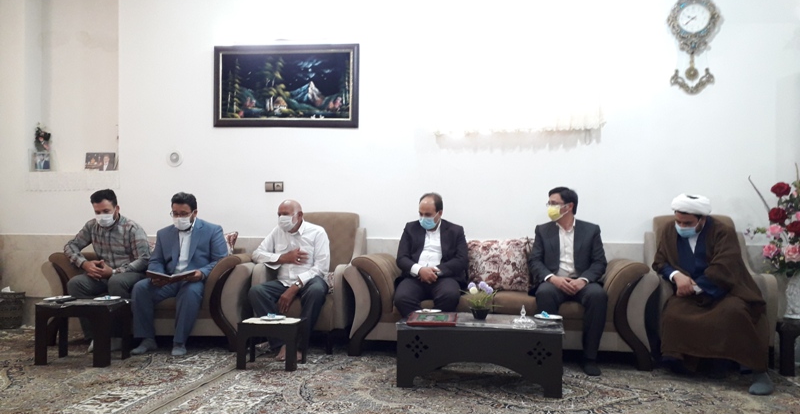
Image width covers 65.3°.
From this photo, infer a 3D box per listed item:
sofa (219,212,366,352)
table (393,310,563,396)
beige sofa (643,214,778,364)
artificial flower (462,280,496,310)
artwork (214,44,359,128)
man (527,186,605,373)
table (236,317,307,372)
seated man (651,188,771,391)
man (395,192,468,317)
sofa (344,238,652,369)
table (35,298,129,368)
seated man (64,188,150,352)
[{"bbox_3d":[-0.702,0.555,4.961,0.798,1.034,0.877,0,0,9],"label":"sofa"},{"bbox_3d":[0.503,0.902,3.907,0.969,0.386,0.470,0,0,11],"label":"table"},{"bbox_3d":[2.216,0.580,4.596,0.778,1.034,0.857,0,0,9],"label":"beige sofa"},{"bbox_3d":[0.501,0.551,3.933,0.214,0.189,0.170,0,0,11],"label":"artificial flower"},{"bbox_3d":[-1.018,-1.071,5.567,1.349,0.739,0.039,0,0,9],"label":"artwork"},{"bbox_3d":[1.205,0.478,4.514,0.540,1.247,0.800,0,0,12],"label":"man"},{"bbox_3d":[-0.867,0.935,4.280,0.411,0.304,0.260,0,0,7],"label":"table"},{"bbox_3d":[2.066,0.510,4.193,0.660,1.192,0.950,0,0,18],"label":"seated man"},{"bbox_3d":[0.231,0.483,4.547,0.522,1.192,0.768,0,0,9],"label":"man"},{"bbox_3d":[0.719,0.680,4.749,2.167,0.808,0.906,0,0,9],"label":"sofa"},{"bbox_3d":[-2.138,0.852,4.276,0.502,0.409,0.335,0,0,5],"label":"table"},{"bbox_3d":[-2.305,0.457,4.942,0.571,1.202,0.768,1,0,-6],"label":"seated man"}]

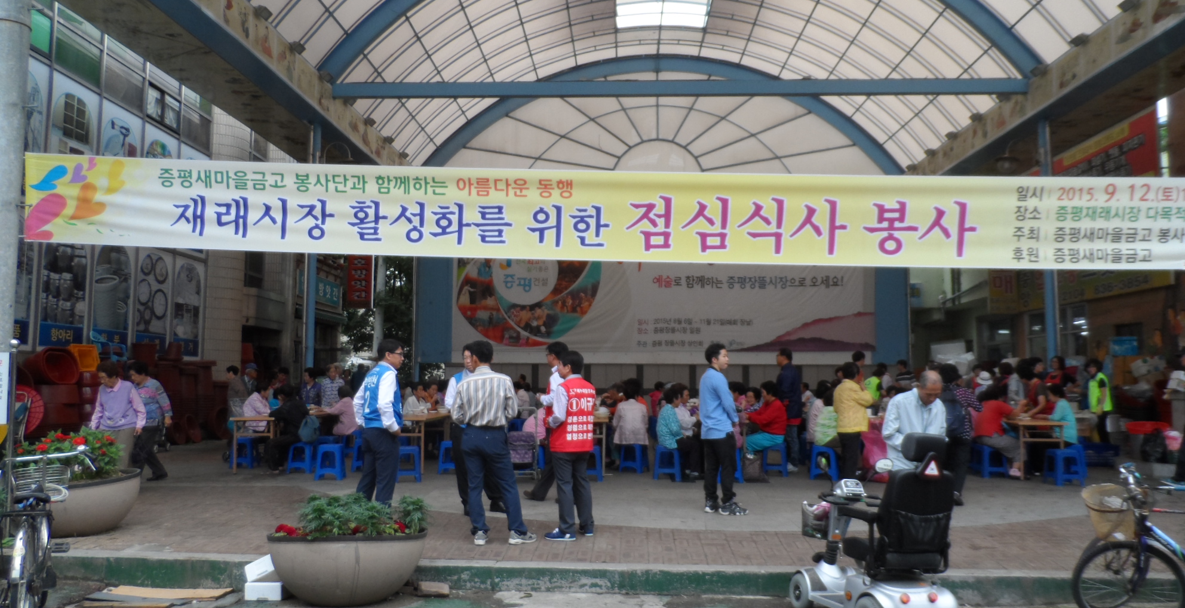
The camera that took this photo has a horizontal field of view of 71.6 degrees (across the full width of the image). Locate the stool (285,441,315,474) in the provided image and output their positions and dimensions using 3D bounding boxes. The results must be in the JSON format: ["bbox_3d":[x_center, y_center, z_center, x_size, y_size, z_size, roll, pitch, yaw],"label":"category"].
[{"bbox_3d":[-3.992,2.071,11.268,0.350,0.455,0.350,1,-5,-12],"label":"stool"}]

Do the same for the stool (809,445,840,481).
[{"bbox_3d":[2.948,1.992,10.438,0.350,0.455,0.350,-1,-5,18],"label":"stool"}]

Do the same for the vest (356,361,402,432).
[{"bbox_3d":[-1.785,0.779,6.950,0.300,0.570,0.450,3,-5,-31],"label":"vest"}]

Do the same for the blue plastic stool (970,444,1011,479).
[{"bbox_3d":[5.264,2.049,10.868,0.350,0.455,0.350,0,-5,2],"label":"blue plastic stool"}]

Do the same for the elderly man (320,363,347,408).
[{"bbox_3d":[-4.111,1.707,12.940,0.450,1.530,0.300,-1,-5,18],"label":"elderly man"}]

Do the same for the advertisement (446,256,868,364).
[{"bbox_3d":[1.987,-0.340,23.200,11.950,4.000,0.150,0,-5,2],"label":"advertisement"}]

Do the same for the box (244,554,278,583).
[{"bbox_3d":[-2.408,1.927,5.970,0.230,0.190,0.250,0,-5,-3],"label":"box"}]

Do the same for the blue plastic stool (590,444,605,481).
[{"bbox_3d":[-0.051,1.974,10.298,0.350,0.455,0.350,0,-5,3],"label":"blue plastic stool"}]

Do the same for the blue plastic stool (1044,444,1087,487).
[{"bbox_3d":[6.050,2.078,10.475,0.370,0.455,0.370,0,-5,0],"label":"blue plastic stool"}]

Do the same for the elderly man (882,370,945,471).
[{"bbox_3d":[2.469,1.238,6.383,0.500,1.450,0.430,1,-5,-7],"label":"elderly man"}]

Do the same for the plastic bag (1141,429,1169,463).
[{"bbox_3d":[8.077,2.041,11.800,0.390,0.470,0.360,0,-5,0],"label":"plastic bag"}]

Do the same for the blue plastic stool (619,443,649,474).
[{"bbox_3d":[0.593,2.186,11.828,0.370,0.455,0.370,-1,-5,11],"label":"blue plastic stool"}]

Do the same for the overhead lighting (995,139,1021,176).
[{"bbox_3d":[7.919,-2.786,15.600,0.520,0.690,0.440,0,-5,2],"label":"overhead lighting"}]

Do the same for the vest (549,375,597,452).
[{"bbox_3d":[-0.178,0.959,7.182,0.470,0.680,0.310,5,-7,-43],"label":"vest"}]

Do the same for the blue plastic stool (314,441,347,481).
[{"bbox_3d":[-3.514,2.103,10.982,0.370,0.455,0.370,1,-5,-9],"label":"blue plastic stool"}]

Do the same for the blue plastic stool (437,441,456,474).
[{"bbox_3d":[-1.894,2.046,11.118,0.350,0.455,0.350,1,-5,-6],"label":"blue plastic stool"}]

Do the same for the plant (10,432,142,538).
[{"bbox_3d":[-4.479,1.567,7.320,0.550,0.920,1.120,0,-5,-3],"label":"plant"}]

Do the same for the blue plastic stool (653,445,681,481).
[{"bbox_3d":[1.013,2.124,11.109,0.370,0.455,0.370,0,-5,3],"label":"blue plastic stool"}]

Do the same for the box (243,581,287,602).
[{"bbox_3d":[-2.352,2.067,5.995,0.270,0.130,0.220,0,-5,0],"label":"box"}]

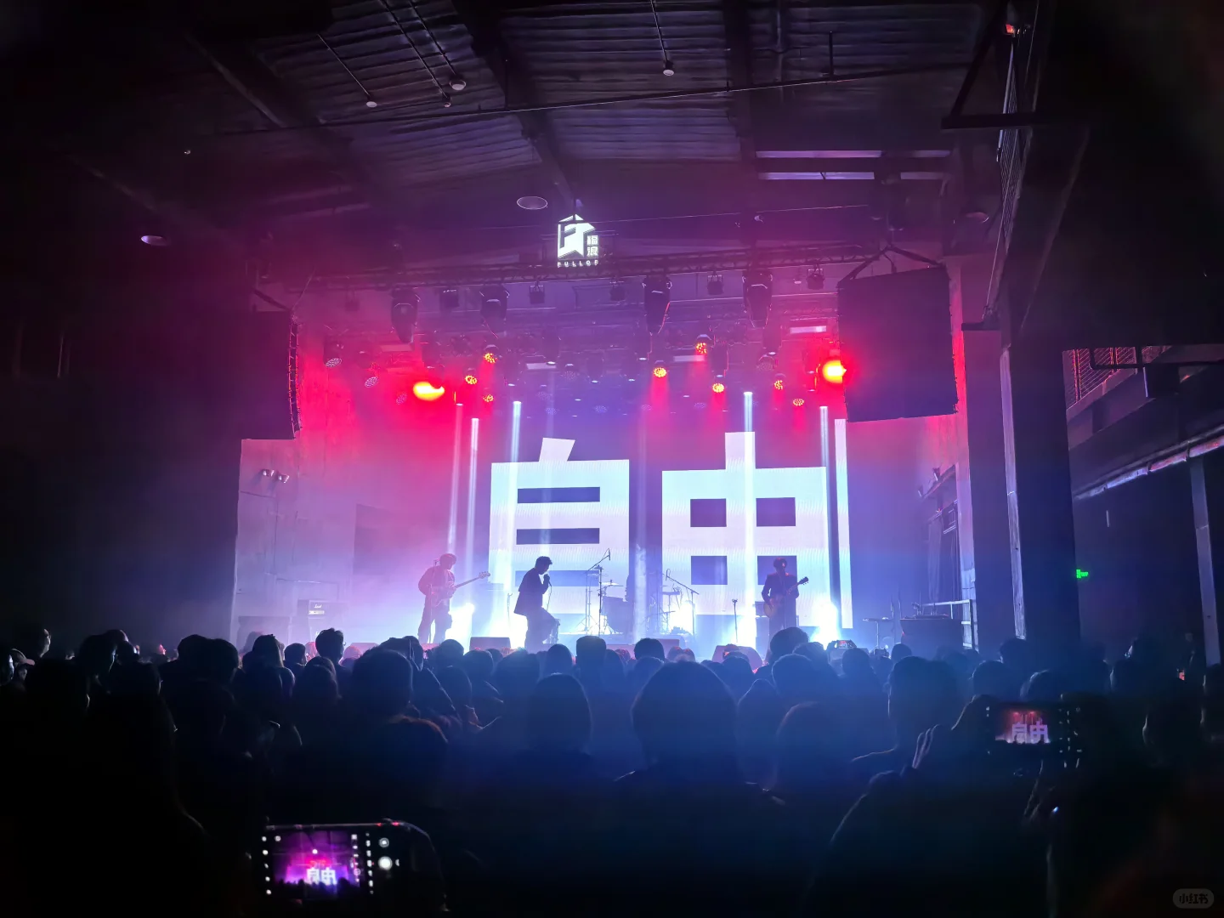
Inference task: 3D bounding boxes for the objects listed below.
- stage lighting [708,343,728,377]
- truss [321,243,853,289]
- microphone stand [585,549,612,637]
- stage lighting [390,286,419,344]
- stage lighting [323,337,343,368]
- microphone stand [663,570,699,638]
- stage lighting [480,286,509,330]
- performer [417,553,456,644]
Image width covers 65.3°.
[{"bbox_3d":[1.919,-1.778,17.252,0.333,0.536,0.283,-1,-8,10],"label":"stage lighting"},{"bbox_3d":[-0.567,-2.842,14.270,8.473,0.260,0.260,-1,-8,10],"label":"truss"},{"bbox_3d":[-0.232,2.235,15.994,0.450,1.400,0.450,-1,-9,11],"label":"microphone stand"},{"bbox_3d":[-3.177,-2.200,14.663,0.350,0.780,0.310,-1,-8,10],"label":"stage lighting"},{"bbox_3d":[-5.053,-1.945,17.335,0.320,0.530,0.360,-5,-10,30],"label":"stage lighting"},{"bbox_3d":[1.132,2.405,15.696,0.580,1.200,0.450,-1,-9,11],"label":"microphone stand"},{"bbox_3d":[-1.766,-2.278,14.412,0.360,0.600,0.320,-1,-8,10],"label":"stage lighting"},{"bbox_3d":[-2.707,2.308,14.771,0.420,1.710,0.550,-7,-11,38],"label":"performer"}]

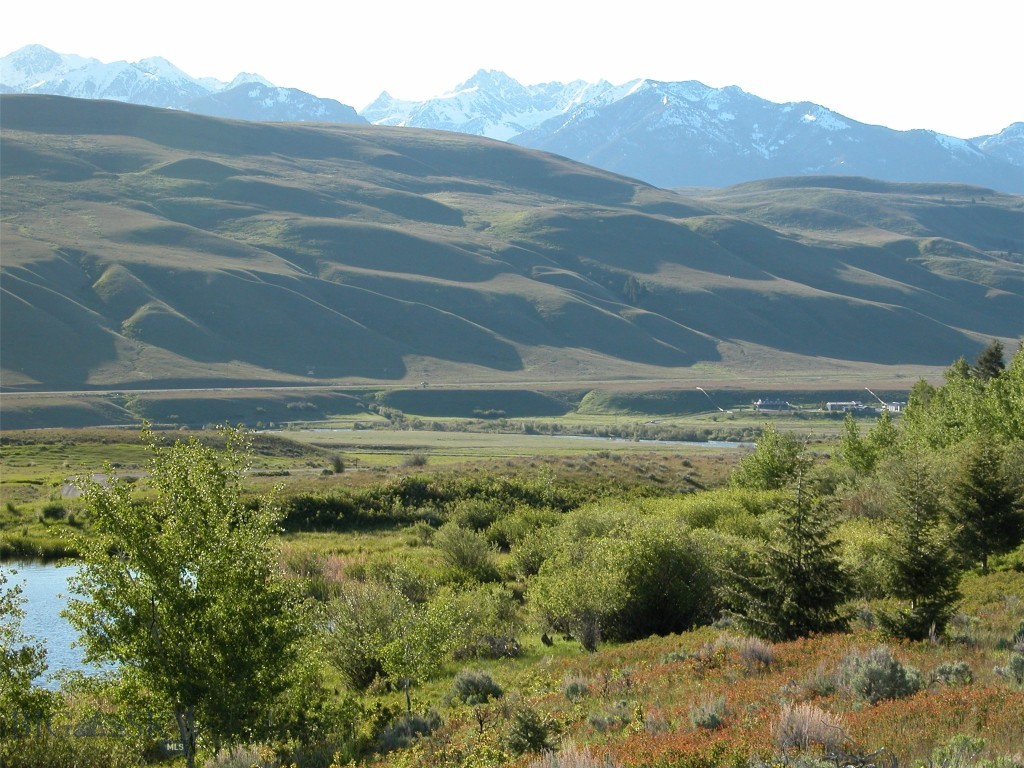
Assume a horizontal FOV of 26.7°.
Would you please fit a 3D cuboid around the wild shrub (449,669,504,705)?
[{"bbox_3d":[-0.845,7.016,50.000,1.250,0.810,1.150,0,1,0],"label":"wild shrub"}]

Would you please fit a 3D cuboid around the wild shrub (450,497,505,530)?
[{"bbox_3d":[-1.646,6.320,103.000,2.576,1.908,2.498,0,1,0],"label":"wild shrub"}]

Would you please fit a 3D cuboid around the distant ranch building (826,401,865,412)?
[{"bbox_3d":[177.599,11.982,1150.000,17.500,5.400,11.000,0,1,7],"label":"distant ranch building"}]

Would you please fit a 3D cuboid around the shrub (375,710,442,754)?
[{"bbox_3d":[-1.534,5.164,32.000,1.008,0.652,0.856,0,1,0],"label":"shrub"}]

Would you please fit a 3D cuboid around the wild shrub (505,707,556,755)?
[{"bbox_3d":[0.373,6.980,43.500,0.967,0.967,0.890,0,1,0],"label":"wild shrub"}]

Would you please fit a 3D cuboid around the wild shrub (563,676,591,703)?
[{"bbox_3d":[1.493,7.085,50.000,0.648,0.625,0.596,0,1,0],"label":"wild shrub"}]

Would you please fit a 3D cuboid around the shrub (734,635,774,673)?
[{"bbox_3d":[5.952,6.627,53.000,0.982,0.908,0.903,0,1,0],"label":"shrub"}]

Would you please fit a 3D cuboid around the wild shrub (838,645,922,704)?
[{"bbox_3d":[6.143,4.843,36.000,1.400,1.000,1.232,0,1,0],"label":"wild shrub"}]

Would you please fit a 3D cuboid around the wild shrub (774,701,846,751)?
[{"bbox_3d":[5.806,6.652,42.000,1.400,0.953,1.288,0,1,0],"label":"wild shrub"}]

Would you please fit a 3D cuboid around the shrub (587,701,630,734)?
[{"bbox_3d":[2.056,7.093,46.000,0.937,0.660,0.862,0,1,0],"label":"shrub"}]

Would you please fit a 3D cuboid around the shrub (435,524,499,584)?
[{"bbox_3d":[-1.812,6.750,86.000,2.708,2.469,2.627,0,1,0],"label":"shrub"}]

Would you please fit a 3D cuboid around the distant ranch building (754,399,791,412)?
[{"bbox_3d":[144.756,11.669,1200.000,20.005,7.224,12.000,0,1,0],"label":"distant ranch building"}]

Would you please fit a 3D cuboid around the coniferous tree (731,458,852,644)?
[{"bbox_3d":[5.890,3.493,46.000,2.556,3.941,2.479,0,1,0],"label":"coniferous tree"}]

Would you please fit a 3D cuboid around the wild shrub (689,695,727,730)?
[{"bbox_3d":[2.987,5.020,33.000,0.581,0.550,0.563,0,1,0],"label":"wild shrub"}]

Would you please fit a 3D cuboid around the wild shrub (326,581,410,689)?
[{"bbox_3d":[-3.747,6.522,56.000,2.126,2.853,1.956,0,1,0],"label":"wild shrub"}]

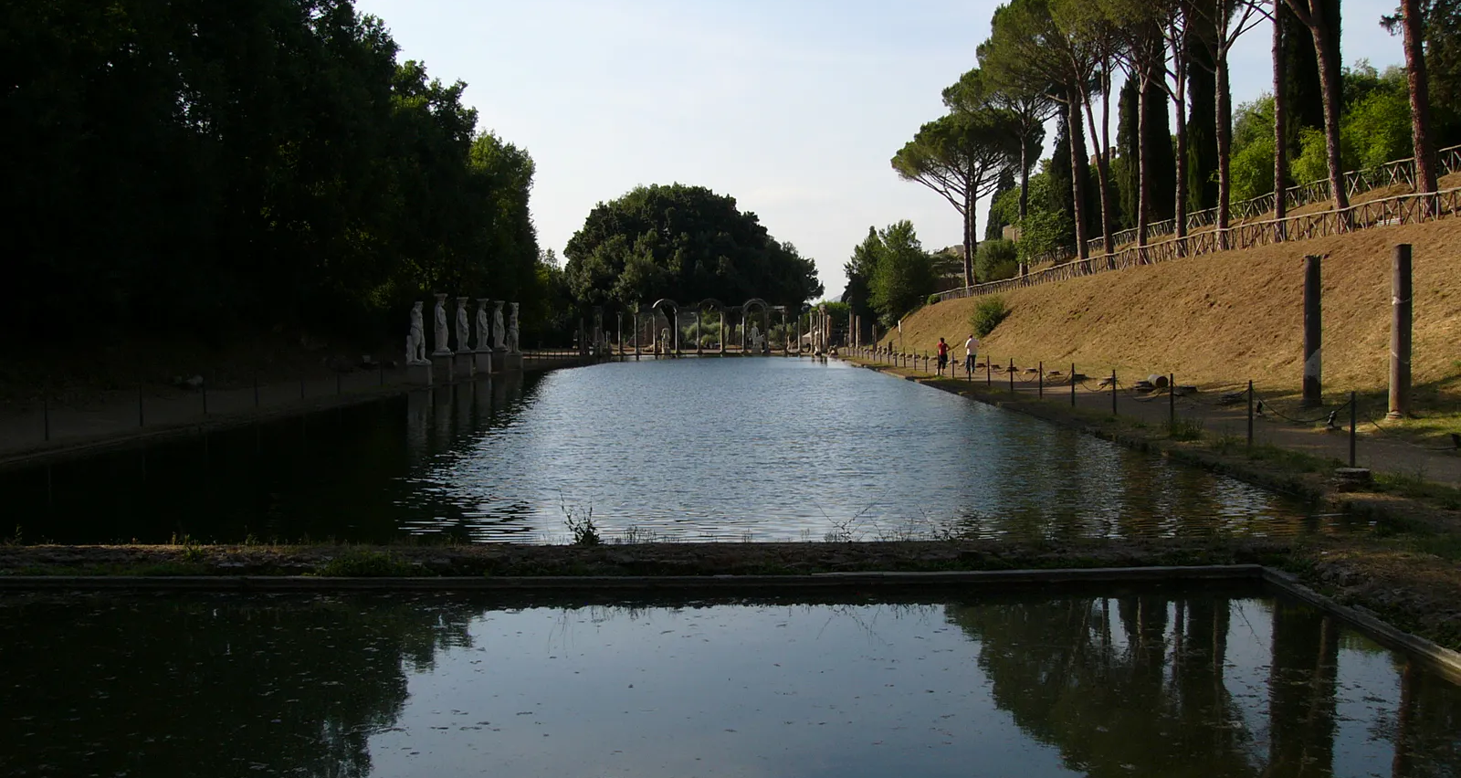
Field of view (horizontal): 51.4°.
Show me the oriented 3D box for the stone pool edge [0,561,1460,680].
[{"bbox_3d":[-1.200,1.766,11.100,11.800,0.220,4.700,0,2,0],"label":"stone pool edge"}]

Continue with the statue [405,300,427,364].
[{"bbox_3d":[-11.711,-2.107,57.000,0.750,2.400,0.750,0,2,12],"label":"statue"}]

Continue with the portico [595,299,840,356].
[{"bbox_3d":[-0.954,-4.685,115.500,18.600,4.300,5.500,0,2,0],"label":"portico"}]

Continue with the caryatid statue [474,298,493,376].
[{"bbox_3d":[-11.504,-2.423,70.900,0.720,3.520,0.720,0,2,0],"label":"caryatid statue"}]

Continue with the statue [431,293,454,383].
[{"bbox_3d":[-11.551,-2.027,60.900,0.750,3.520,0.750,0,2,0],"label":"statue"}]

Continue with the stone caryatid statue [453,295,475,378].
[{"bbox_3d":[-11.517,-2.224,65.800,0.720,3.520,0.720,0,2,0],"label":"stone caryatid statue"}]

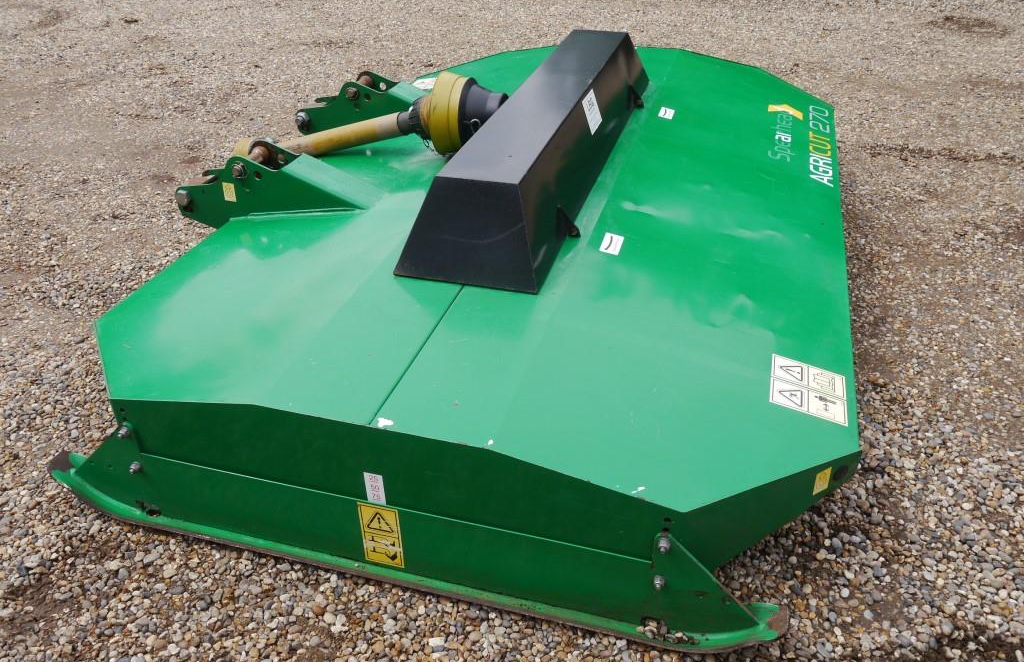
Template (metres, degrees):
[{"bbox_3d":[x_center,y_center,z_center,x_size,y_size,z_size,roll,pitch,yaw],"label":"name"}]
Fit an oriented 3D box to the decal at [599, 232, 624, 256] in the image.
[{"bbox_3d":[0.268,-0.231,2.205,0.049,0.002,0.106,16,36,9],"label":"decal"}]

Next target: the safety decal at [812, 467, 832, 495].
[{"bbox_3d":[0.622,0.301,1.656,0.040,0.061,0.002,-17,36,-22],"label":"safety decal"}]

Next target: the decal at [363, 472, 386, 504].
[{"bbox_3d":[-0.278,0.321,1.682,0.040,0.082,0.002,9,35,14],"label":"decal"}]

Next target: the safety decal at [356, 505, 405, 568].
[{"bbox_3d":[-0.277,0.436,1.759,0.089,0.177,0.002,9,35,14],"label":"safety decal"}]

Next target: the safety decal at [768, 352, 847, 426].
[{"bbox_3d":[0.648,0.127,1.808,0.164,0.002,0.181,16,36,9],"label":"safety decal"}]

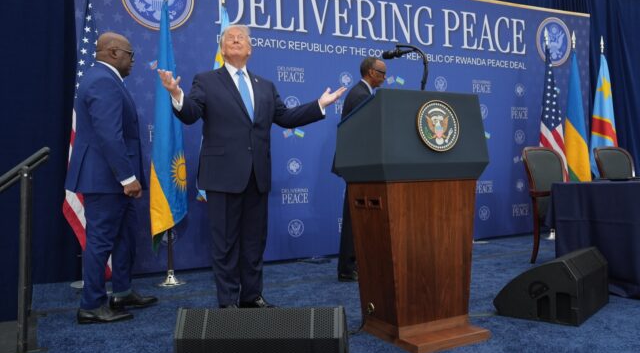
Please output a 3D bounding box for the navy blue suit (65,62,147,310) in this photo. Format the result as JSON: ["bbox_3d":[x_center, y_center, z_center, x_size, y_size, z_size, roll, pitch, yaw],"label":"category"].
[{"bbox_3d":[-1.393,0.041,3.475,0.470,1.600,0.530,-2,1,-25],"label":"navy blue suit"}]

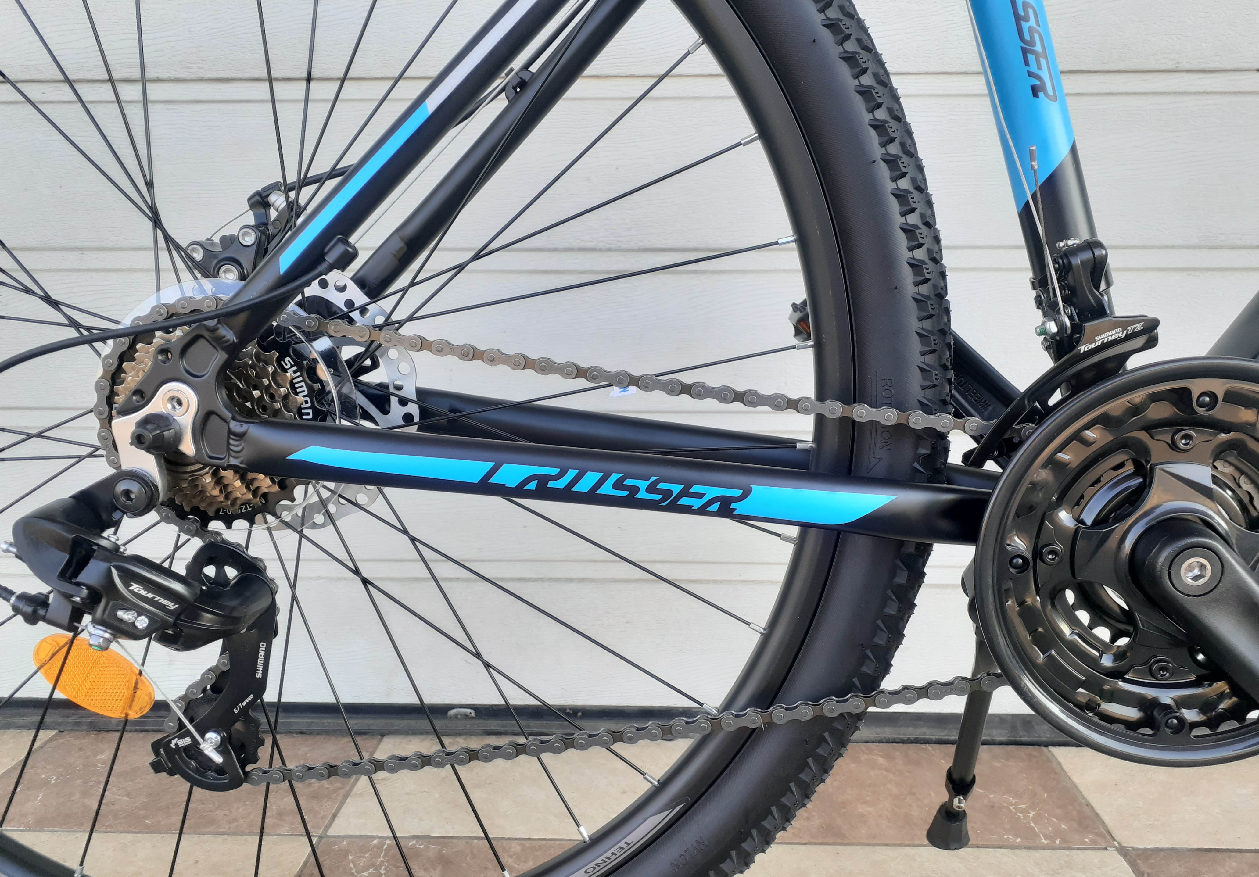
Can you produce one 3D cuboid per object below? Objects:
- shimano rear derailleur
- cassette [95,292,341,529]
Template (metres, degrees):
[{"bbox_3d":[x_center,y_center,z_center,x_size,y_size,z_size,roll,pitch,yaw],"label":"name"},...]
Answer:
[{"bbox_3d":[-0.237,0.099,0.485,0.115,0.182,0.066,1,10,4],"label":"shimano rear derailleur"},{"bbox_3d":[-0.209,-0.008,0.476,0.118,0.118,0.036,1,10,4],"label":"cassette"}]

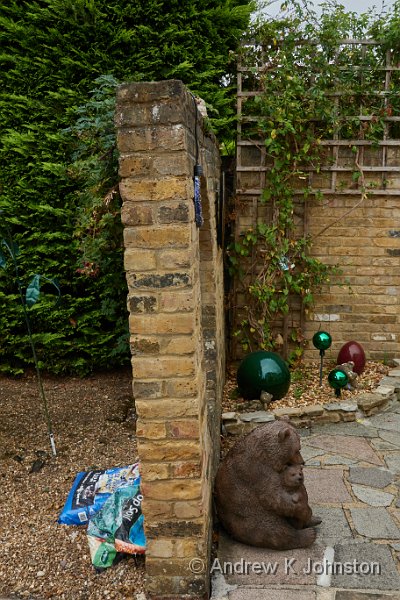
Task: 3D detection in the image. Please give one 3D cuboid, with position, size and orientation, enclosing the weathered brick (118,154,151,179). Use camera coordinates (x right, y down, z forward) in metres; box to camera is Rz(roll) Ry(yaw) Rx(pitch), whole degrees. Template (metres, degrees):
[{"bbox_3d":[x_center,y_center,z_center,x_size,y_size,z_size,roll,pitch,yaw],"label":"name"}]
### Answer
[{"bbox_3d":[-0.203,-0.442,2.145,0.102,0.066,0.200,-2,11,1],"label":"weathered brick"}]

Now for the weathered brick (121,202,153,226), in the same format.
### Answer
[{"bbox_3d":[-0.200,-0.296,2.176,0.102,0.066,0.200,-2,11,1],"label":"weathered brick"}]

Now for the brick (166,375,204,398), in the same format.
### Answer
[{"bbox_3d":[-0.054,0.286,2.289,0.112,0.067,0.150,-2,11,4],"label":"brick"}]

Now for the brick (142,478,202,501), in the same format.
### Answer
[{"bbox_3d":[-0.098,0.660,2.344,0.214,0.067,0.105,-2,11,4],"label":"brick"}]

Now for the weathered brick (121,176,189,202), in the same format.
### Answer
[{"bbox_3d":[-0.144,-0.366,2.141,0.215,0.067,0.105,-2,11,4],"label":"weathered brick"}]

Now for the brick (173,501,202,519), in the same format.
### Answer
[{"bbox_3d":[-0.042,0.722,2.394,0.102,0.066,0.200,-2,11,1],"label":"brick"}]

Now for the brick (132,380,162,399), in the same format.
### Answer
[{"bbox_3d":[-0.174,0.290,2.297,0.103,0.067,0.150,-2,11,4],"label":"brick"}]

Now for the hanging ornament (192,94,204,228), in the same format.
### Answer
[{"bbox_3d":[-0.006,-0.478,2.250,0.035,0.455,0.035,0,11,0],"label":"hanging ornament"}]

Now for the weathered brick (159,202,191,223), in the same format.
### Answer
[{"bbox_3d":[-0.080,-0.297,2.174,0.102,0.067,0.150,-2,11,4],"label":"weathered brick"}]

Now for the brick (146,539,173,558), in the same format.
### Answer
[{"bbox_3d":[-0.142,0.874,2.422,0.100,0.067,0.180,-2,12,2],"label":"brick"}]

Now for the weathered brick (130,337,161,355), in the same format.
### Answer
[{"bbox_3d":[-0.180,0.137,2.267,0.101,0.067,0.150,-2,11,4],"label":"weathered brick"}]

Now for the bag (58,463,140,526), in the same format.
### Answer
[{"bbox_3d":[-0.460,0.962,3.281,0.420,0.100,0.500,-1,11,-3],"label":"bag"}]

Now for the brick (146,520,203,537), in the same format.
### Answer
[{"bbox_3d":[-0.089,0.807,2.368,0.210,0.067,0.105,-2,12,2],"label":"brick"}]

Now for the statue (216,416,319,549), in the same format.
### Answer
[{"bbox_3d":[0.318,0.787,2.964,0.490,0.500,0.380,1,12,6],"label":"statue"}]

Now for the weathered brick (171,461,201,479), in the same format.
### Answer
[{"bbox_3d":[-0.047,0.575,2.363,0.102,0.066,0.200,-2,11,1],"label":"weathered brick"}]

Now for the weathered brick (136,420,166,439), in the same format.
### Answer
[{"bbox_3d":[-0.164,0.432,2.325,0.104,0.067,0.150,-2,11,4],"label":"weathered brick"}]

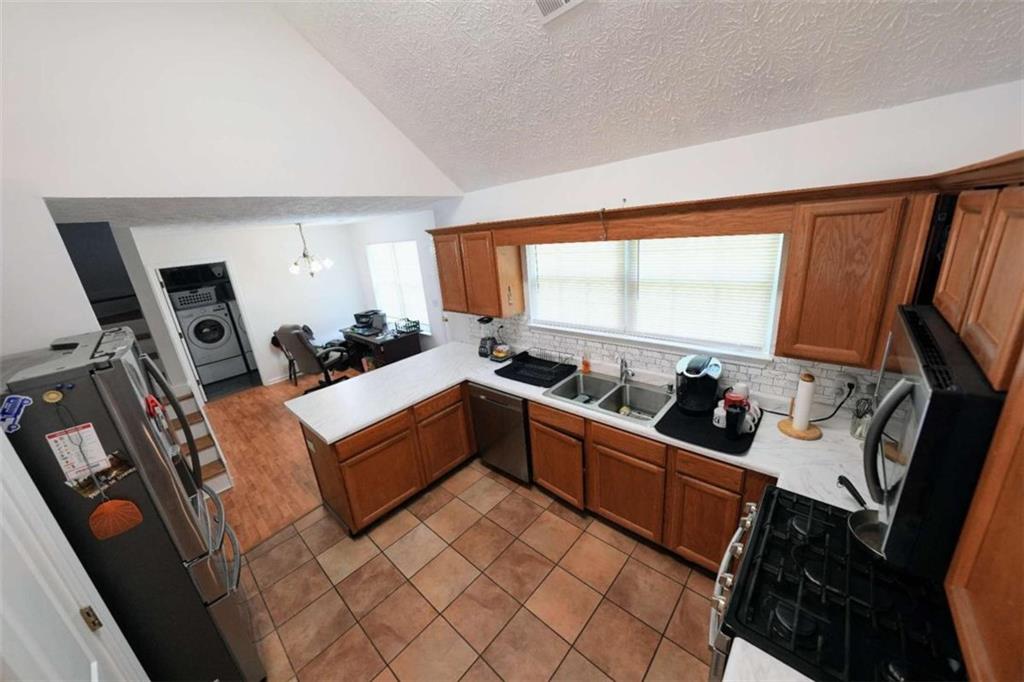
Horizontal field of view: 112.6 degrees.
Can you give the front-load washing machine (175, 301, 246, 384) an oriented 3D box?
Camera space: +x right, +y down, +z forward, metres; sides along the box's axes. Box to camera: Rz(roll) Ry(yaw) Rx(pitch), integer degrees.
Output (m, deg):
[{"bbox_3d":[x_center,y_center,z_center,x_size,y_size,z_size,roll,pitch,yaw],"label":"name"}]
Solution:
[{"bbox_3d":[-5.696,0.006,6.473,0.760,1.355,0.686,10,22,42],"label":"front-load washing machine"}]

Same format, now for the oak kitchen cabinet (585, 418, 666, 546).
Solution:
[{"bbox_3d":[0.922,0.823,2.427,0.530,0.770,0.605,10,23,41],"label":"oak kitchen cabinet"}]

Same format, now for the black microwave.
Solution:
[{"bbox_3d":[1.196,0.223,0.835,0.420,0.420,0.740,10,22,42],"label":"black microwave"}]

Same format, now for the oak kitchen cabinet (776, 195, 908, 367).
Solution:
[{"bbox_3d":[1.530,-0.287,1.626,0.340,0.745,0.325,10,23,41],"label":"oak kitchen cabinet"}]

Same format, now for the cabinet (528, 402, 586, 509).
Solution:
[{"bbox_3d":[0.532,0.784,2.736,0.525,0.775,0.610,10,22,42],"label":"cabinet"}]

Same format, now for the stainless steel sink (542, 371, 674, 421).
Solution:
[{"bbox_3d":[0.726,0.487,2.599,0.843,0.200,0.524,10,22,42],"label":"stainless steel sink"}]

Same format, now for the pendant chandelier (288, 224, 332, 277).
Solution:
[{"bbox_3d":[-2.964,-1.321,4.907,0.620,0.700,0.620,10,23,41],"label":"pendant chandelier"}]

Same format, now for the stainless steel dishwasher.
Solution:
[{"bbox_3d":[0.088,0.713,3.140,0.615,0.795,0.610,10,22,42],"label":"stainless steel dishwasher"}]

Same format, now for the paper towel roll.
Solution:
[{"bbox_3d":[1.562,0.325,1.821,0.075,0.310,0.075,10,23,41],"label":"paper towel roll"}]

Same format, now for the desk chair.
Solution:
[{"bbox_3d":[-2.980,0.276,5.297,0.640,1.060,0.730,4,18,28],"label":"desk chair"}]

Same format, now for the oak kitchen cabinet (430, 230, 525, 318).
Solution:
[{"bbox_3d":[-0.325,-0.645,3.255,0.830,0.750,0.330,10,23,41],"label":"oak kitchen cabinet"}]

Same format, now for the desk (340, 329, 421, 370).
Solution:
[{"bbox_3d":[-2.210,0.201,5.885,1.435,0.755,0.701,10,22,42],"label":"desk"}]

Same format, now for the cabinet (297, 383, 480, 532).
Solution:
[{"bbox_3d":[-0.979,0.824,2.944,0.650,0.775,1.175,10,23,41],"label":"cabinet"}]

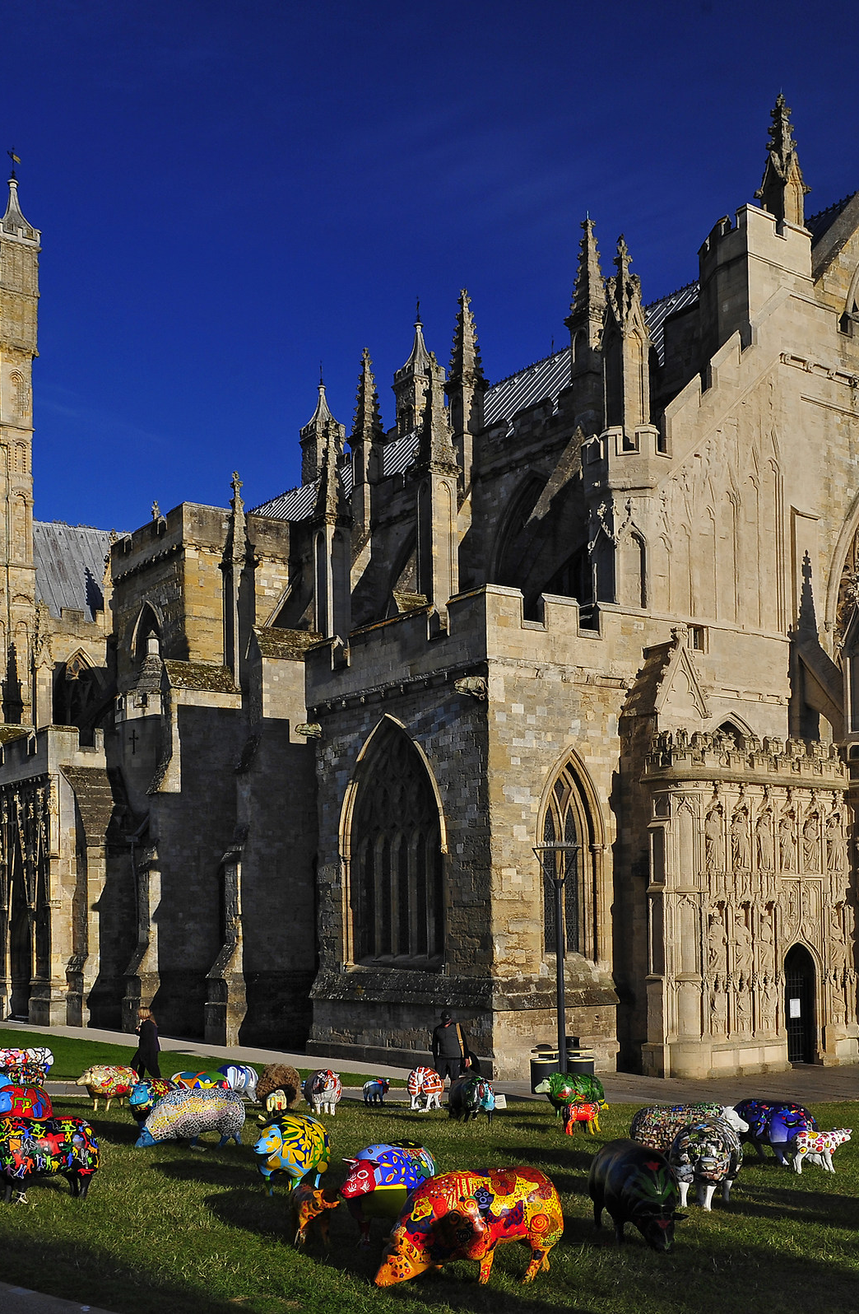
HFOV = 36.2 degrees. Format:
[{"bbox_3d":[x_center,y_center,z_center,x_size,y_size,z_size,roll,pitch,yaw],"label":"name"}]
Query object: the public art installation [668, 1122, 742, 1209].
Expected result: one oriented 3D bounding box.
[{"bbox_3d":[2.436,4.462,11.600,0.500,0.740,1.100,-5,-12,19],"label":"public art installation"}]

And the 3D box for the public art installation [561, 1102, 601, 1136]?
[{"bbox_3d":[2.143,6.301,18.000,0.640,0.480,0.220,2,-12,-17],"label":"public art installation"}]

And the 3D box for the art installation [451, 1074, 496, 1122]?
[{"bbox_3d":[0.714,7.019,21.000,0.480,0.750,1.080,3,-12,-19],"label":"art installation"}]

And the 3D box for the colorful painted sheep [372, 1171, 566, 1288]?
[{"bbox_3d":[0.253,3.818,8.800,1.250,0.780,0.500,3,-9,-17],"label":"colorful painted sheep"}]

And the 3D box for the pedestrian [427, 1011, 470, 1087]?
[{"bbox_3d":[0.422,7.806,25.700,0.720,1.770,0.420,-1,-12,-3],"label":"pedestrian"}]

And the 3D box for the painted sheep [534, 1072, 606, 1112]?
[{"bbox_3d":[2.060,6.405,19.300,1.040,0.650,0.460,1,-7,-6],"label":"painted sheep"}]

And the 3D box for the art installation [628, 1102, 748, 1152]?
[{"bbox_3d":[2.495,4.632,12.700,1.150,0.710,0.460,-1,-7,11],"label":"art installation"}]

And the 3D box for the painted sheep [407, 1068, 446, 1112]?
[{"bbox_3d":[-0.036,6.678,20.300,0.460,0.630,0.920,-4,-8,30],"label":"painted sheep"}]

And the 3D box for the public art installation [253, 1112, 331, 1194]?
[{"bbox_3d":[-1.326,4.788,12.700,0.500,0.760,1.080,-6,-11,32],"label":"public art installation"}]

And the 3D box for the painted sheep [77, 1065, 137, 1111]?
[{"bbox_3d":[-5.465,7.316,22.400,1.080,0.780,0.500,5,-10,-27],"label":"painted sheep"}]

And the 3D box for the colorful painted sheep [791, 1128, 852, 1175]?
[{"bbox_3d":[4.068,5.104,13.600,0.650,0.480,0.230,0,-12,-6],"label":"colorful painted sheep"}]

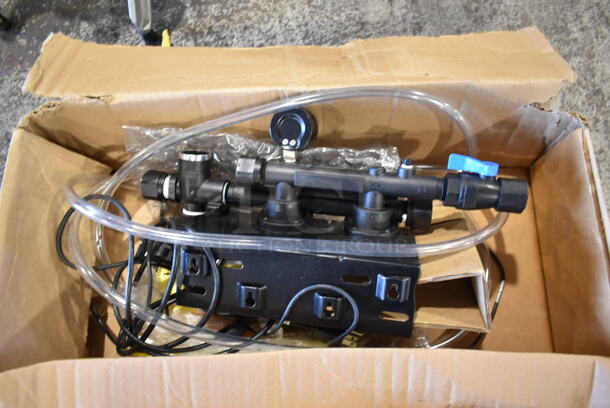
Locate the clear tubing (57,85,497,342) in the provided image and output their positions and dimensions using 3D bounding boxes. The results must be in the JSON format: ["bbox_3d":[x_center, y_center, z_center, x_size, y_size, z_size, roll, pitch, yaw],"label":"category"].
[{"bbox_3d":[-0.027,0.010,0.610,0.540,0.220,0.340,-1,71,2],"label":"clear tubing"}]

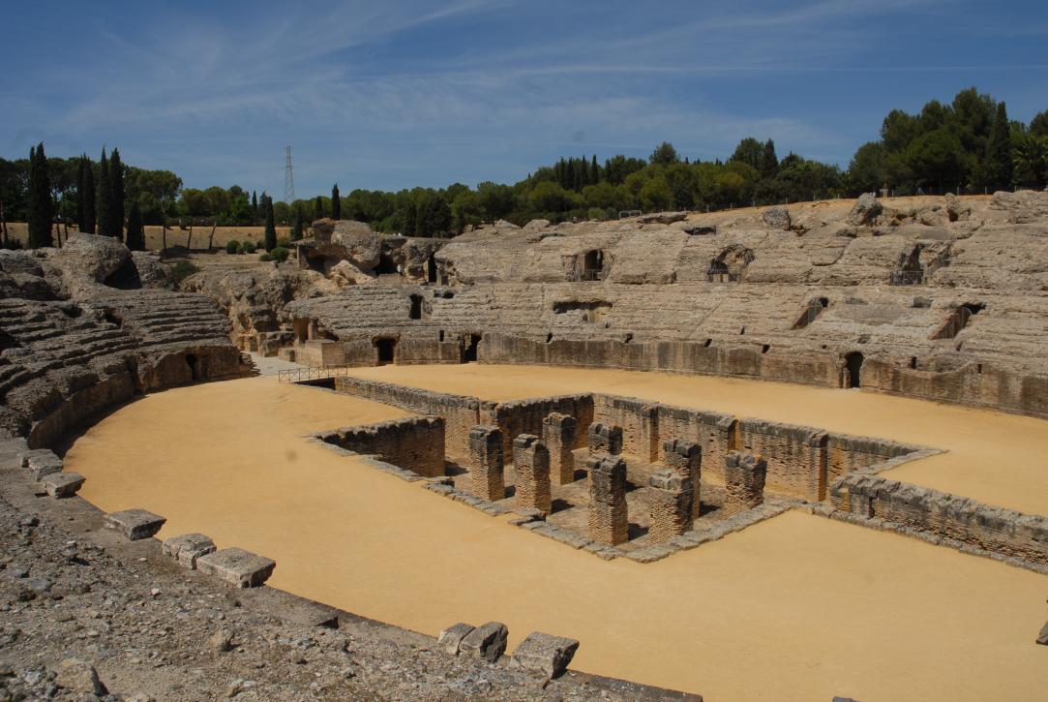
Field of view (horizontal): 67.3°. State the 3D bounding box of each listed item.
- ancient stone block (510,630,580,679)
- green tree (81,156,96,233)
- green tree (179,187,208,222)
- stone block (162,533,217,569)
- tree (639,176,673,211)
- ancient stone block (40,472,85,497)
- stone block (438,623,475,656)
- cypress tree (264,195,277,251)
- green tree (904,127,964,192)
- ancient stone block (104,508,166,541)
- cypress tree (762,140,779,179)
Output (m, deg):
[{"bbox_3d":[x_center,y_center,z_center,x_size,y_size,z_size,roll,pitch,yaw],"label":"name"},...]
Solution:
[{"bbox_3d":[0.348,4.950,12.834,0.760,0.360,0.780,3,6,25],"label":"ancient stone block"},{"bbox_3d":[-50.615,-17.547,91.467,1.575,10.573,1.575,-3,7,-28],"label":"green tree"},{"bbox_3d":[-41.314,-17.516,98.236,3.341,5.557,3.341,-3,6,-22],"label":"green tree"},{"bbox_3d":[-7.467,4.479,17.610,1.080,0.380,0.720,4,7,32],"label":"stone block"},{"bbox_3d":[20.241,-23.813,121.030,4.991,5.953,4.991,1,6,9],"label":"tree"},{"bbox_3d":[-11.256,3.265,19.228,1.015,0.280,0.729,5,8,43],"label":"ancient stone block"},{"bbox_3d":[-1.147,4.902,13.432,0.420,0.340,0.520,3,7,30],"label":"stone block"},{"bbox_3d":[-32.425,-16.398,100.642,1.531,7.302,1.531,-2,6,-18],"label":"cypress tree"},{"bbox_3d":[49.280,-22.889,94.293,6.615,7.417,6.615,3,6,27],"label":"green tree"},{"bbox_3d":[-8.037,3.571,16.269,1.218,0.266,0.708,4,8,38],"label":"ancient stone block"},{"bbox_3d":[40.111,-30.715,128.420,2.563,7.738,2.563,2,6,17],"label":"cypress tree"}]

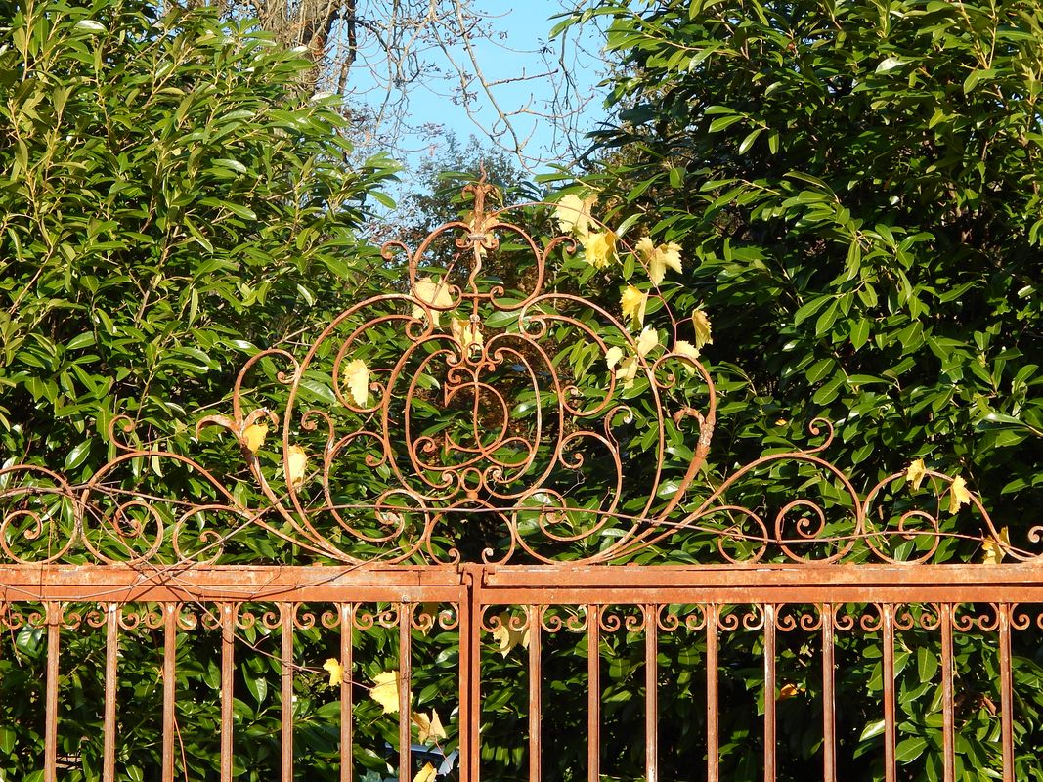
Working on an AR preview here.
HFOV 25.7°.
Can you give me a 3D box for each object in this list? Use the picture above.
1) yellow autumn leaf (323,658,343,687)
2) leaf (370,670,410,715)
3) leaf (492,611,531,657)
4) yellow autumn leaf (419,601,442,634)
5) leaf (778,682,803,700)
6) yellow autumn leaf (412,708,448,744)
[{"bbox_3d":[-0.391,0.588,4.780,0.047,0.063,0.030,0,-5,0],"label":"yellow autumn leaf"},{"bbox_3d":[-0.273,0.632,4.800,0.090,0.094,0.030,0,-5,0],"label":"leaf"},{"bbox_3d":[-0.019,0.518,4.870,0.091,0.102,0.050,0,-5,0],"label":"leaf"},{"bbox_3d":[-0.193,0.475,4.870,0.050,0.091,0.040,0,-5,0],"label":"yellow autumn leaf"},{"bbox_3d":[0.639,0.709,5.400,0.065,0.042,0.045,0,-5,0],"label":"leaf"},{"bbox_3d":[-0.193,0.703,4.800,0.074,0.076,0.045,0,-5,0],"label":"yellow autumn leaf"}]

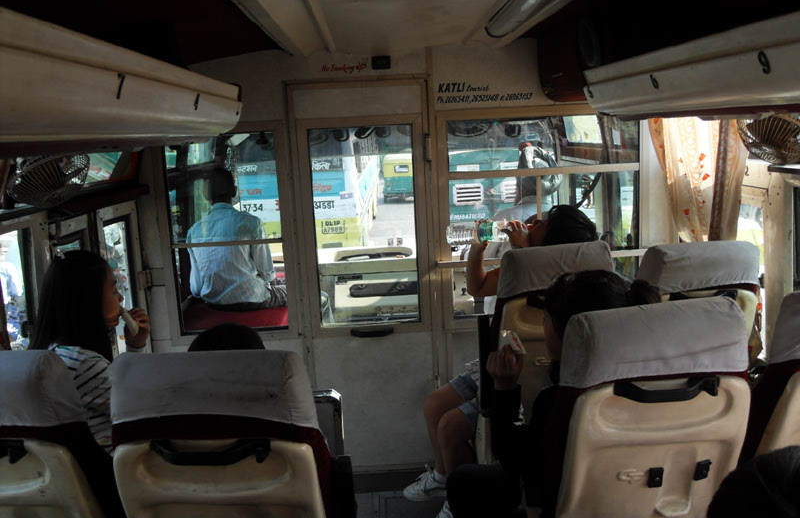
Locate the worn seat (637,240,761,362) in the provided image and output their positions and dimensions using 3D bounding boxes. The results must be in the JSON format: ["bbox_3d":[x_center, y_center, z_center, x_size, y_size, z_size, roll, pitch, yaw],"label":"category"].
[{"bbox_3d":[1.014,0.388,2.518,0.450,1.040,0.600,-3,11,-2],"label":"worn seat"}]

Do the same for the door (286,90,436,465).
[{"bbox_3d":[-0.137,0.110,2.789,0.570,1.710,0.060,-3,11,-2],"label":"door"}]

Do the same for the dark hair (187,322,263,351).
[{"bbox_3d":[-0.402,0.227,1.505,0.180,0.190,0.210,-3,11,-2],"label":"dark hair"}]

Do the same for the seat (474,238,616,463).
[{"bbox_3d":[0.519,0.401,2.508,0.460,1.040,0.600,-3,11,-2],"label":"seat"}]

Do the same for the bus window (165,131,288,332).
[{"bbox_3d":[-0.731,-0.091,2.723,0.460,0.840,0.040,-3,11,-2],"label":"bus window"}]

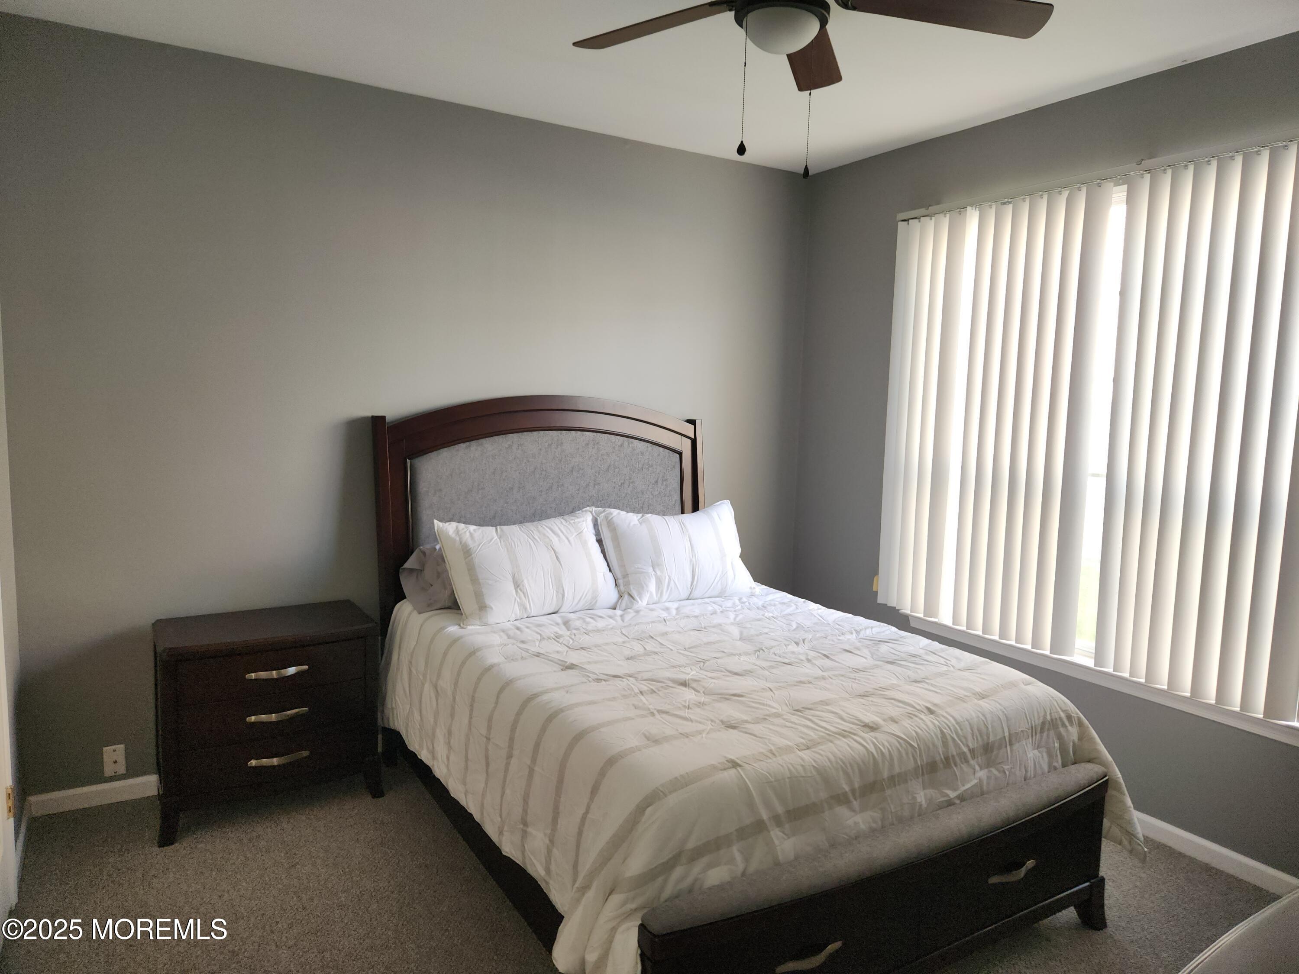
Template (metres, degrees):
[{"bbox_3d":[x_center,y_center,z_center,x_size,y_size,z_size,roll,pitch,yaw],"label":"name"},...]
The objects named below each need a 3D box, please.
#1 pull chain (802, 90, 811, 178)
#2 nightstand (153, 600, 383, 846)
[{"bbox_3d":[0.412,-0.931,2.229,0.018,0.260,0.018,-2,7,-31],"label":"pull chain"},{"bbox_3d":[-1.440,0.850,3.265,0.748,0.682,0.426,-2,7,-31],"label":"nightstand"}]

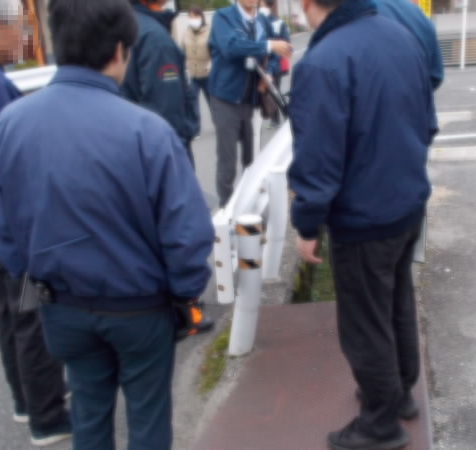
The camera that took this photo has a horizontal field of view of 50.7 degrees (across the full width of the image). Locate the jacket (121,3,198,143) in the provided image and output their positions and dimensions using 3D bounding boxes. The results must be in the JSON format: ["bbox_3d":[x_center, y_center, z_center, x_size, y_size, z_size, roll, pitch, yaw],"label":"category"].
[{"bbox_3d":[-0.399,-0.717,2.429,0.360,0.680,0.520,-12,25,-23],"label":"jacket"}]

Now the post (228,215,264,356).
[{"bbox_3d":[0.036,0.300,2.344,0.125,0.700,0.120,2,23,-2],"label":"post"}]

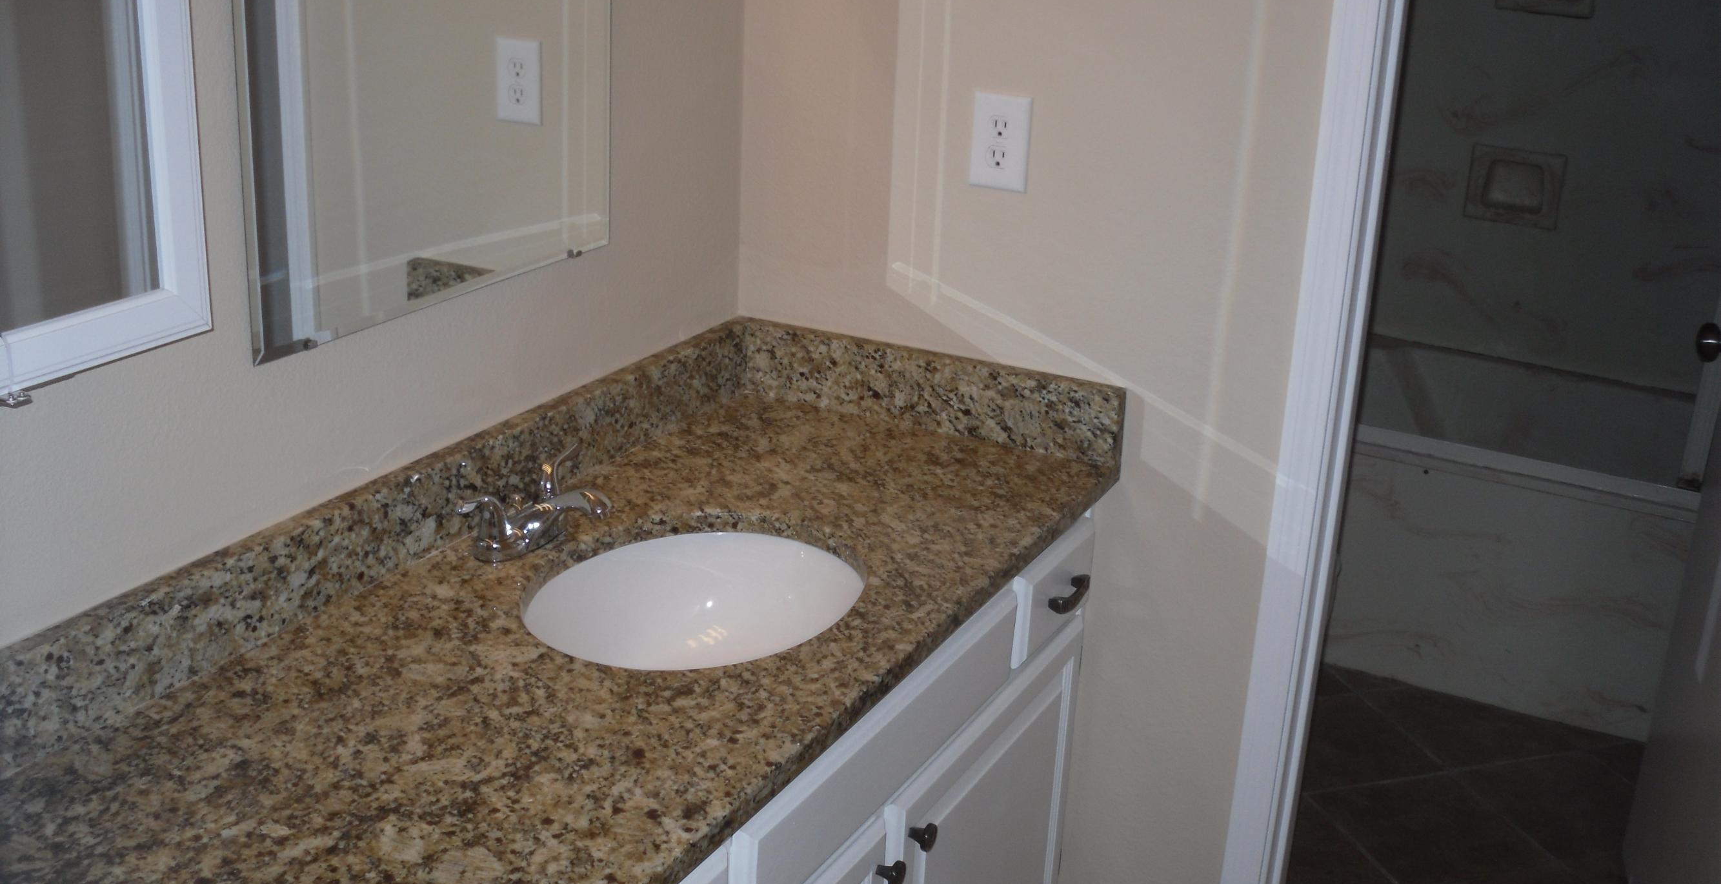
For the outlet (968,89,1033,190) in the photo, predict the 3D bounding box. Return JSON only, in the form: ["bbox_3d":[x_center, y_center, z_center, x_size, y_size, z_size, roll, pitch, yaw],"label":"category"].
[{"bbox_3d":[0.178,-0.378,2.201,0.078,0.121,0.010,12,22,25],"label":"outlet"}]

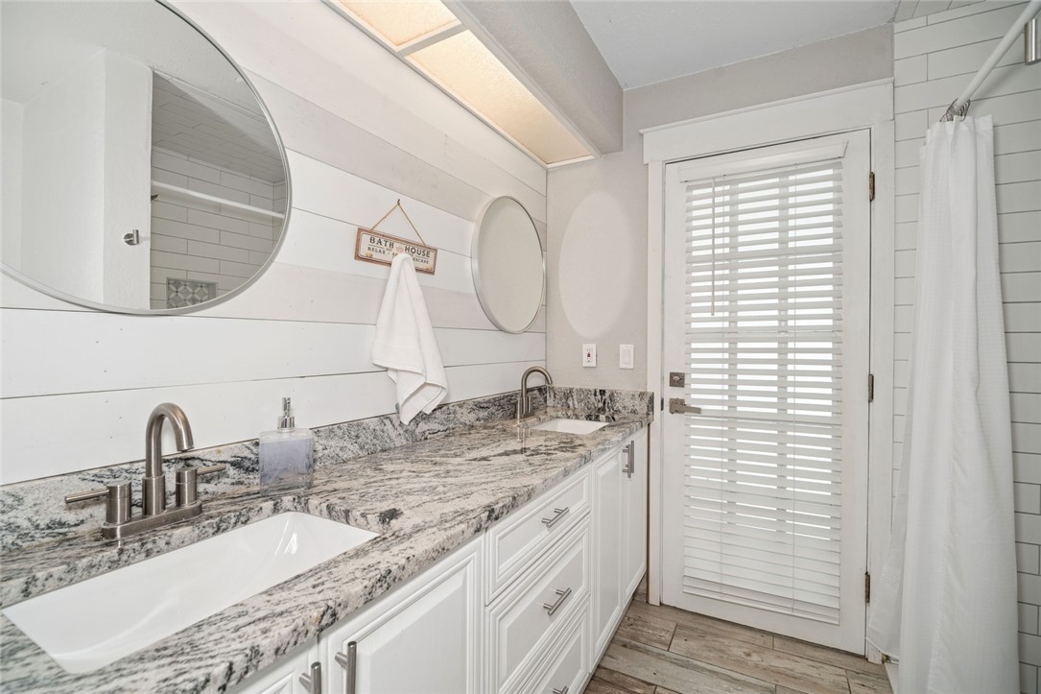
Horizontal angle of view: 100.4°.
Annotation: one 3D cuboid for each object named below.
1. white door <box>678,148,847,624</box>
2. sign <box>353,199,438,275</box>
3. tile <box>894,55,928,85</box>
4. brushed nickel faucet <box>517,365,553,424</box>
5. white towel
[{"bbox_3d":[1.010,0.170,1.849,0.720,2.000,0.055,0,0,26],"label":"white door"},{"bbox_3d":[-0.372,-0.352,1.356,0.022,0.212,0.335,0,0,30],"label":"sign"},{"bbox_3d":[1.463,-1.033,1.625,0.095,0.100,0.012,0,0,26],"label":"tile"},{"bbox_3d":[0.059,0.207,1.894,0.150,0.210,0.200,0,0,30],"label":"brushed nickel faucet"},{"bbox_3d":[-0.332,-0.024,1.364,0.090,0.515,0.295,0,0,30],"label":"white towel"}]

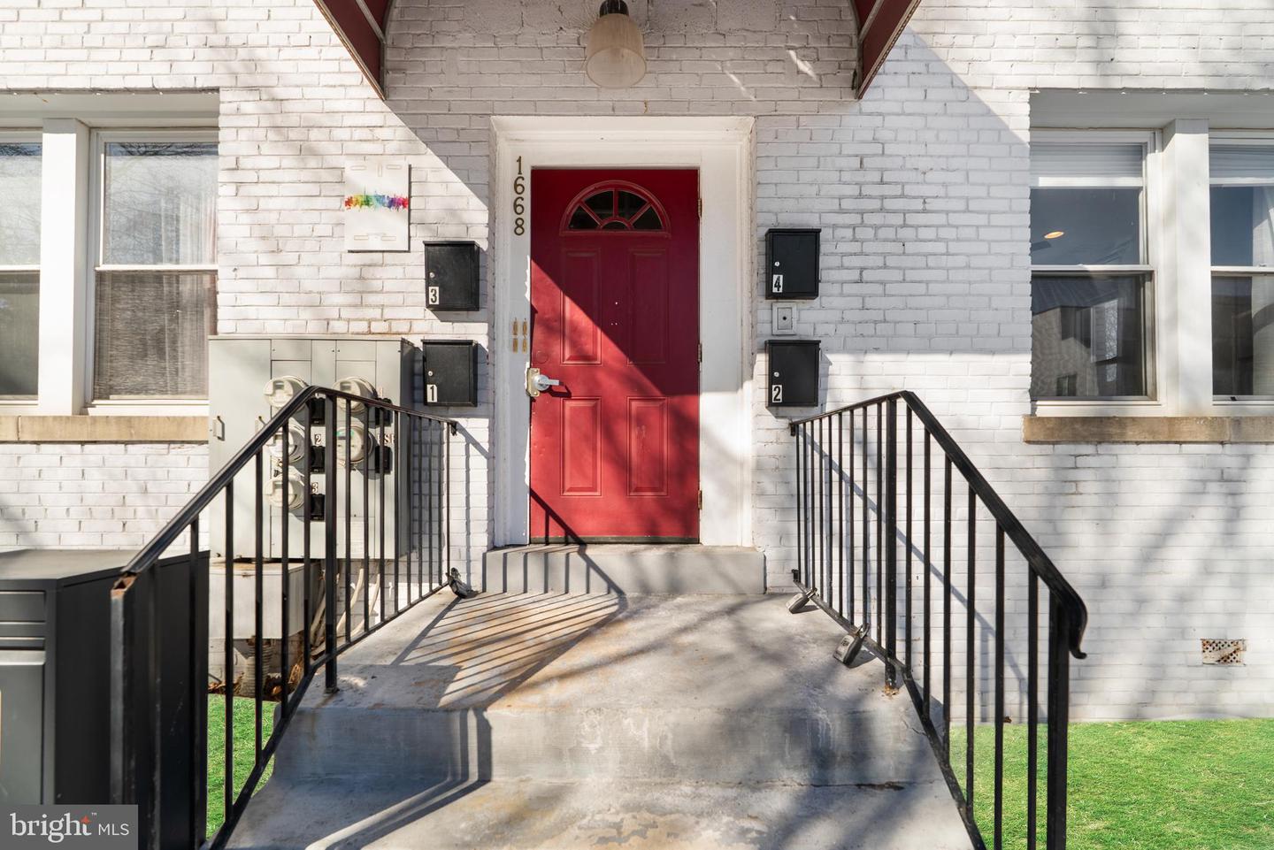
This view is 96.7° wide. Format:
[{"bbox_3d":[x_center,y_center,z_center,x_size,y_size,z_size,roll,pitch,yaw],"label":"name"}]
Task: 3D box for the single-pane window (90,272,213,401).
[{"bbox_3d":[-2.670,-0.507,3.200,0.780,0.720,0.050,0,-2,0],"label":"single-pane window"}]

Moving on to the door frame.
[{"bbox_3d":[-0.070,-0.500,3.020,1.360,2.250,0.150,0,-2,0],"label":"door frame"}]

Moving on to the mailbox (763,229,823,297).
[{"bbox_3d":[0.793,-0.815,2.900,0.250,0.335,0.105,0,-2,0],"label":"mailbox"}]

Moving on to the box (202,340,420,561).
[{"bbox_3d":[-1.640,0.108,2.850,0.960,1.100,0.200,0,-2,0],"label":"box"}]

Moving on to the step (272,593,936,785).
[{"bbox_3d":[-0.090,0.928,2.250,1.780,0.200,1.400,0,-2,0],"label":"step"}]

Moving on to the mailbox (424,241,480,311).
[{"bbox_3d":[-0.943,-0.757,2.900,0.250,0.335,0.105,0,-2,0],"label":"mailbox"}]

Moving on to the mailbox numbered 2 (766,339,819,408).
[{"bbox_3d":[0.793,-0.260,2.900,0.250,0.335,0.105,0,-2,0],"label":"mailbox numbered 2"}]

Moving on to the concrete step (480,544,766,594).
[{"bbox_3d":[-0.065,0.760,3.040,1.475,0.246,0.190,0,-2,0],"label":"concrete step"}]

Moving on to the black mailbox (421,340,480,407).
[{"bbox_3d":[-0.950,-0.262,2.900,0.250,0.335,0.105,0,-2,0],"label":"black mailbox"}]

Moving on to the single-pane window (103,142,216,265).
[{"bbox_3d":[-2.665,-1.259,3.220,0.750,0.700,0.050,0,-2,0],"label":"single-pane window"}]

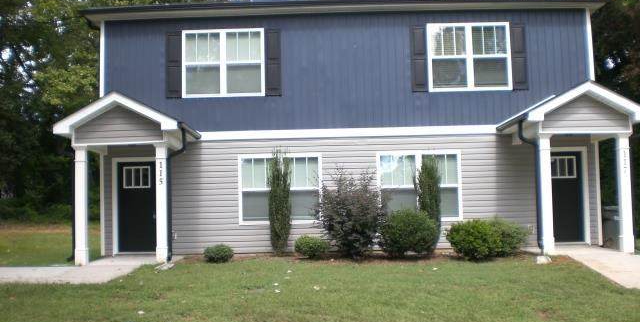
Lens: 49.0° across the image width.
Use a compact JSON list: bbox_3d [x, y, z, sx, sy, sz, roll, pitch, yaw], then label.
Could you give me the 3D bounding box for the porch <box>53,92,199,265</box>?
[{"bbox_3d":[-3.875,0.406,14.496,2.477,3.334,2.126,-1,-3,0],"label":"porch"}]

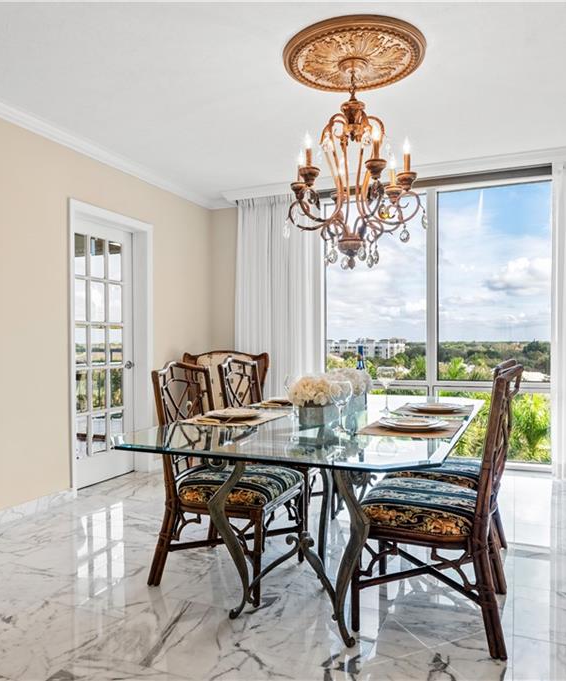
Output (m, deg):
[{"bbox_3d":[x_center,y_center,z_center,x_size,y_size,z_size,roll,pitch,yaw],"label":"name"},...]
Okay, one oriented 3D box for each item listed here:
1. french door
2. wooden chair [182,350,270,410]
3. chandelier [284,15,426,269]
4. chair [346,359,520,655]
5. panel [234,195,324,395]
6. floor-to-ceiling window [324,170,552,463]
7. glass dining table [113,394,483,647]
[{"bbox_3d":[-1.452,0.095,4.469,0.050,2.035,0.850,0,0,22],"label":"french door"},{"bbox_3d":[-0.490,0.605,5.050,0.770,1.030,0.760,0,0,-10],"label":"wooden chair"},{"bbox_3d":[0.362,-0.901,2.835,0.690,1.085,0.690,0,0,22],"label":"chandelier"},{"bbox_3d":[0.638,0.596,2.308,0.630,1.005,0.585,0,0,22],"label":"chair"},{"bbox_3d":[-0.035,-0.131,5.305,0.880,2.450,0.120,-1,0,23],"label":"panel"},{"bbox_3d":[1.299,-0.153,4.946,1.980,2.450,0.100,-1,0,23],"label":"floor-to-ceiling window"},{"bbox_3d":[0.277,0.730,2.772,1.220,0.745,2.180,0,0,22],"label":"glass dining table"}]

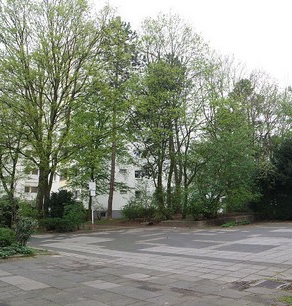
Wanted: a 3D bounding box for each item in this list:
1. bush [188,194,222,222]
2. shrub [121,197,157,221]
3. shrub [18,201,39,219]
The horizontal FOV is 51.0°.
[{"bbox_3d":[3.748,3.370,19.300,2.100,1.750,1.800,-1,-9,0],"label":"bush"},{"bbox_3d":[-0.490,3.623,20.000,2.300,1.550,1.900,-1,-9,0],"label":"shrub"},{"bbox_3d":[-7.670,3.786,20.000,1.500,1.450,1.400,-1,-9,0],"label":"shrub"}]

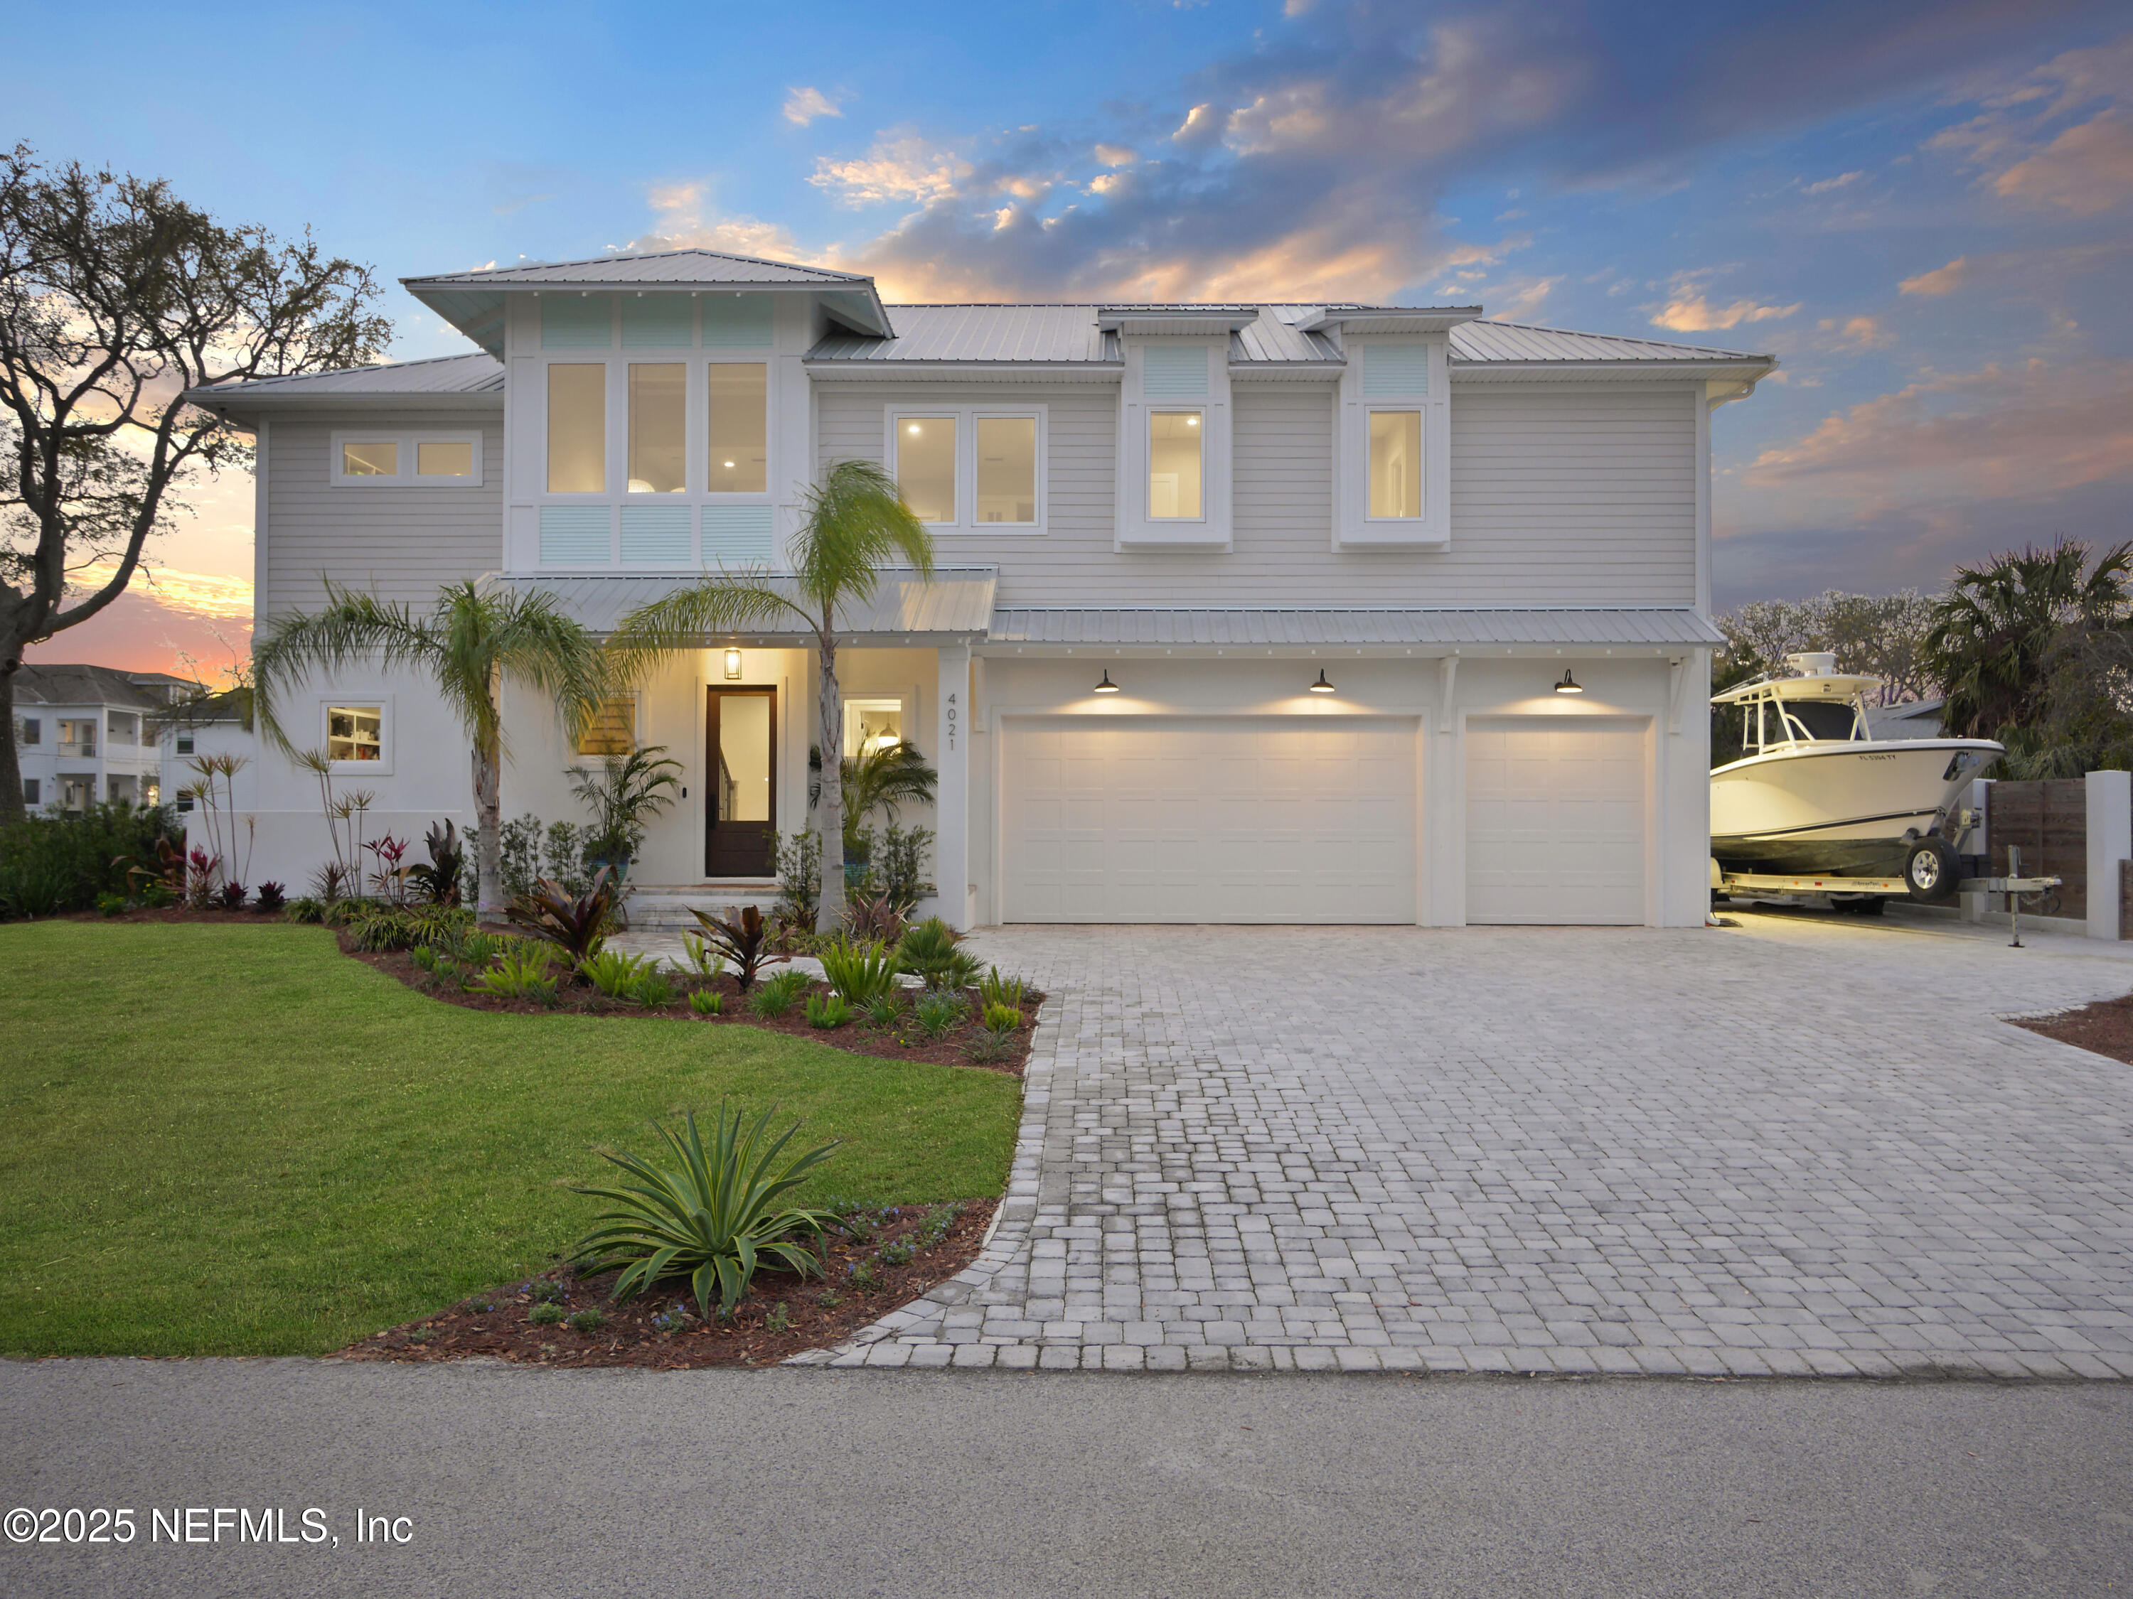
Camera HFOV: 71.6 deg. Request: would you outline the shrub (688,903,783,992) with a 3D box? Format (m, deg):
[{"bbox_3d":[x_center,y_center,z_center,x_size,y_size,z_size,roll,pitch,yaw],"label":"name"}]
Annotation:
[{"bbox_3d":[-2.720,1.220,12.250,0.820,0.730,0.780,0,0,0],"label":"shrub"}]

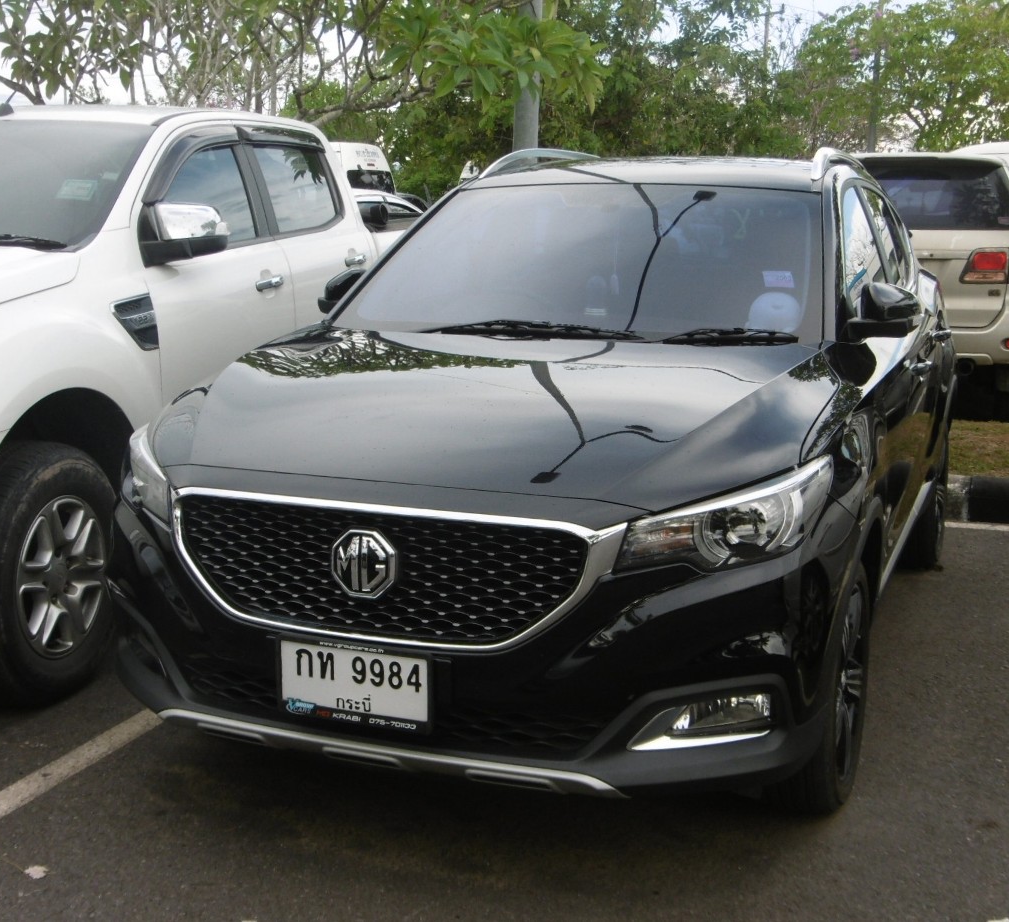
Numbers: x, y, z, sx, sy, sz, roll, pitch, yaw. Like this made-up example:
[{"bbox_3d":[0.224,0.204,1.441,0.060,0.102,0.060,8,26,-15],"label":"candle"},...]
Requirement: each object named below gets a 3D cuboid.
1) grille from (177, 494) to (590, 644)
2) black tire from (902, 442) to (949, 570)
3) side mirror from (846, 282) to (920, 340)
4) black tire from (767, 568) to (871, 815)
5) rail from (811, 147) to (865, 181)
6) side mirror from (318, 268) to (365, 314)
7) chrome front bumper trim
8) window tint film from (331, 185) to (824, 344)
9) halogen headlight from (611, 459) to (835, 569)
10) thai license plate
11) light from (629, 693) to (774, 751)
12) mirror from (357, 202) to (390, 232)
[{"bbox_3d":[-0.290,0.222,2.780,0.980,0.275,0.140,4,11,22],"label":"grille"},{"bbox_3d":[1.731,0.117,5.661,0.215,0.645,0.645,4,11,22],"label":"black tire"},{"bbox_3d":[1.042,-0.410,3.674,0.210,0.165,0.155,4,11,22],"label":"side mirror"},{"bbox_3d":[0.740,0.520,3.308,0.215,0.645,0.645,4,11,22],"label":"black tire"},{"bbox_3d":[1.238,-1.044,4.804,0.070,0.120,1.550,4,11,22],"label":"rail"},{"bbox_3d":[-0.489,-0.535,4.311,0.210,0.160,0.170,4,11,22],"label":"side mirror"},{"bbox_3d":[-0.276,0.618,2.856,1.130,0.080,0.140,4,11,22],"label":"chrome front bumper trim"},{"bbox_3d":[0.250,-0.598,3.952,1.410,0.110,0.830,4,42,22],"label":"window tint film"},{"bbox_3d":[0.454,0.121,2.745,0.345,0.205,0.500,4,11,22],"label":"halogen headlight"},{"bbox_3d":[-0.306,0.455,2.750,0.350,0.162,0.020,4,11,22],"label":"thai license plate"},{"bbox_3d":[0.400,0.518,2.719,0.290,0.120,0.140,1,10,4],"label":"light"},{"bbox_3d":[-1.000,-1.874,10.300,0.180,0.200,0.240,5,11,24],"label":"mirror"}]

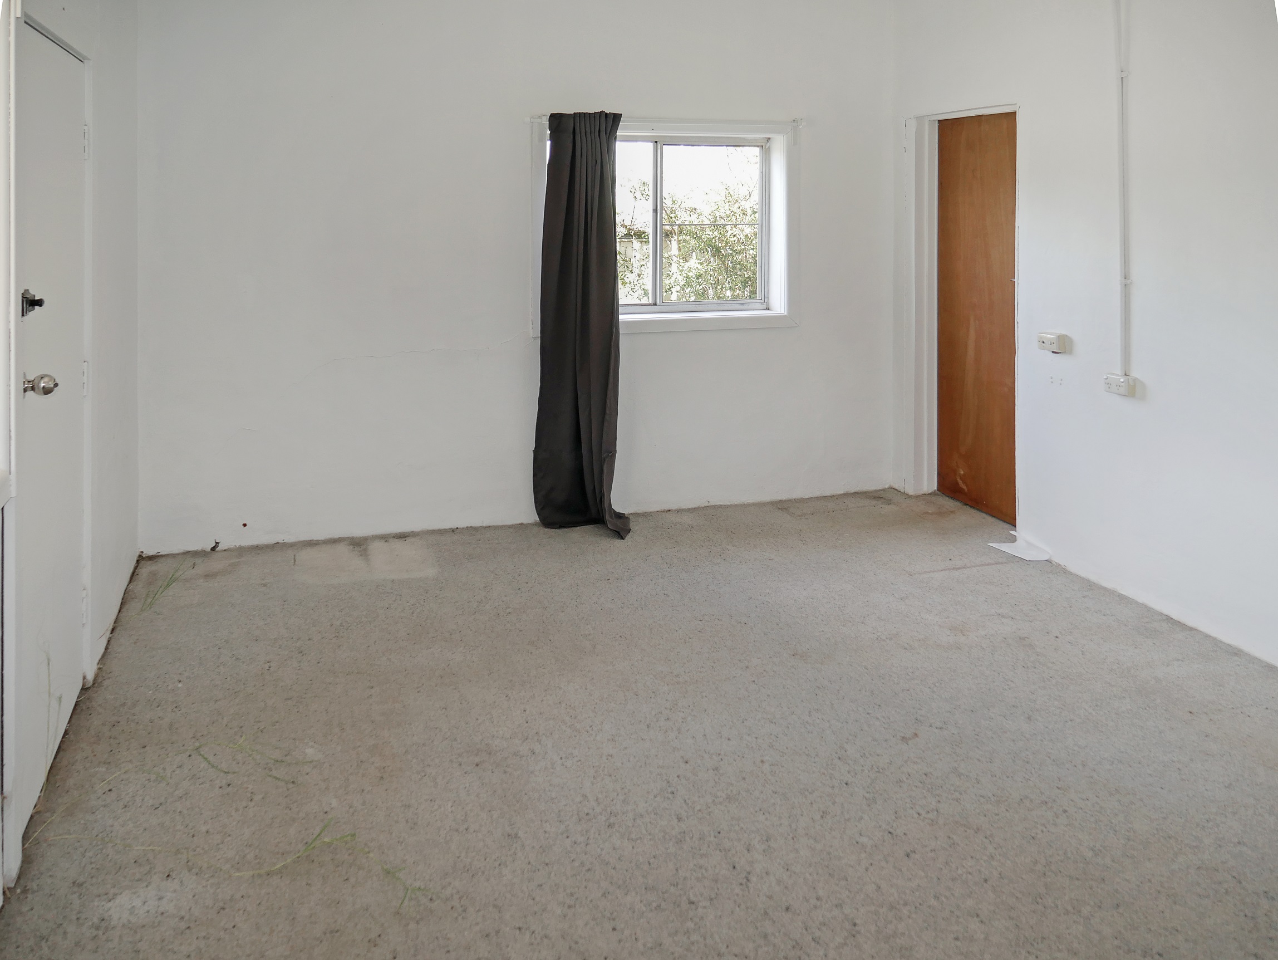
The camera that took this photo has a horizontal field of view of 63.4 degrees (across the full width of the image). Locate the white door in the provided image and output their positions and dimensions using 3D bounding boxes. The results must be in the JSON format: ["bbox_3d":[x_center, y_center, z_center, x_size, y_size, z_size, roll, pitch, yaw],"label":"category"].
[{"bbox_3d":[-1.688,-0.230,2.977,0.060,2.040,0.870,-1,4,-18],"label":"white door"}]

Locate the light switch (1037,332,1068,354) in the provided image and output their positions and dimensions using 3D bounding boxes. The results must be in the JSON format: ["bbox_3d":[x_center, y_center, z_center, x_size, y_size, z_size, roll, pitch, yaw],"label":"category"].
[{"bbox_3d":[1.810,-0.601,4.530,0.042,0.073,0.120,-1,4,-18],"label":"light switch"}]

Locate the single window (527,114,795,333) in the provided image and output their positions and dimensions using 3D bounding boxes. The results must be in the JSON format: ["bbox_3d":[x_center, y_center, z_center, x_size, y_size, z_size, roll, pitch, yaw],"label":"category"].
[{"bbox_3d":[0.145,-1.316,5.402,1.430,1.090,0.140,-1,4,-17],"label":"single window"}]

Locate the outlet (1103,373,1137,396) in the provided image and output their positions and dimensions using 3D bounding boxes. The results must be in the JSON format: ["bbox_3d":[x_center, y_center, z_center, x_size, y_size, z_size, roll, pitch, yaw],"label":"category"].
[{"bbox_3d":[1.937,-0.383,4.164,0.042,0.073,0.120,-1,4,-18],"label":"outlet"}]

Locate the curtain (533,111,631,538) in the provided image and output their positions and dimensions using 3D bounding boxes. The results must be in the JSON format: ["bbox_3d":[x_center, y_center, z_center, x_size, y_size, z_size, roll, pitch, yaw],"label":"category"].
[{"bbox_3d":[-0.280,-0.782,5.131,0.460,2.080,0.170,-1,4,-17],"label":"curtain"}]

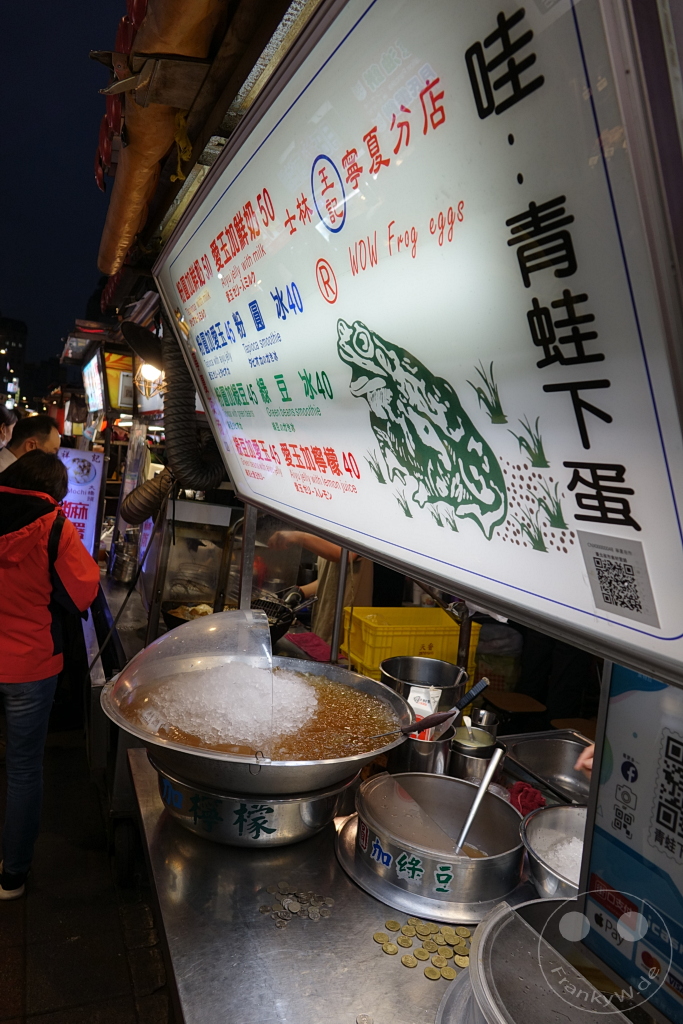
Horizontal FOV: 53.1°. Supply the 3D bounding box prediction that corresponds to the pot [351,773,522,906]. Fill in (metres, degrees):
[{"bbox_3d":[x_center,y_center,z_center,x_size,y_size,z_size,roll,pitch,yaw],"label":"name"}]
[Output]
[{"bbox_3d":[0.217,0.710,1.520,0.374,0.084,0.374,6,5,-1],"label":"pot"}]

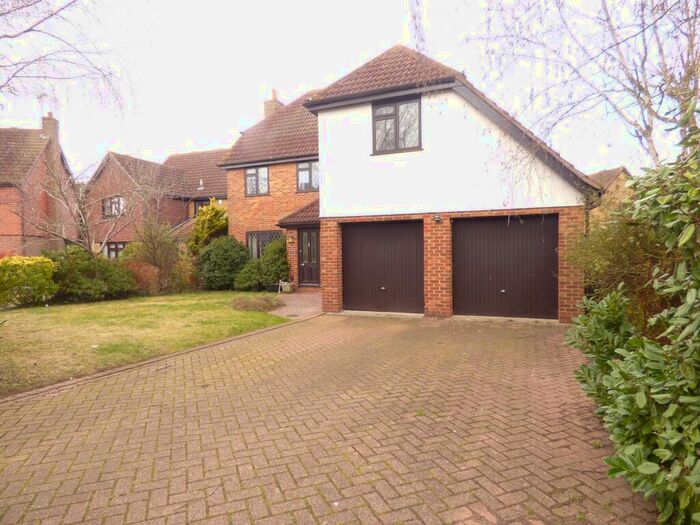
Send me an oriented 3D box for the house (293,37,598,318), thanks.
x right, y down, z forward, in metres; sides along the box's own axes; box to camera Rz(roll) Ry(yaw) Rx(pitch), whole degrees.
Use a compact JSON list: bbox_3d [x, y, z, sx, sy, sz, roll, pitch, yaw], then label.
[{"bbox_3d":[3.166,-2.372,12.013,6.350,7.060,7.250,0,1,22],"label":"house"}]

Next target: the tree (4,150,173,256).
[{"bbox_3d":[-9.894,-1.483,15.300,6.356,5.572,5.200,-1,1,0],"label":"tree"}]

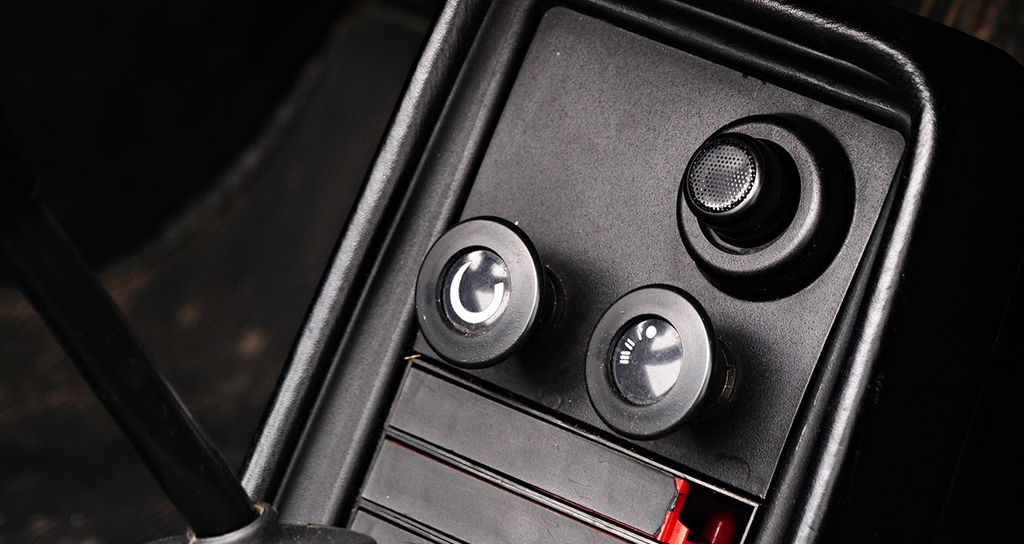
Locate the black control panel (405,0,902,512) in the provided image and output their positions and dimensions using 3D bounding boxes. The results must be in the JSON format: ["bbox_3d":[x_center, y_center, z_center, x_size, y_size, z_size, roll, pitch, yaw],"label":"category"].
[{"bbox_3d":[0.028,-0.008,1.375,0.102,0.030,0.091,21,90,28],"label":"black control panel"}]

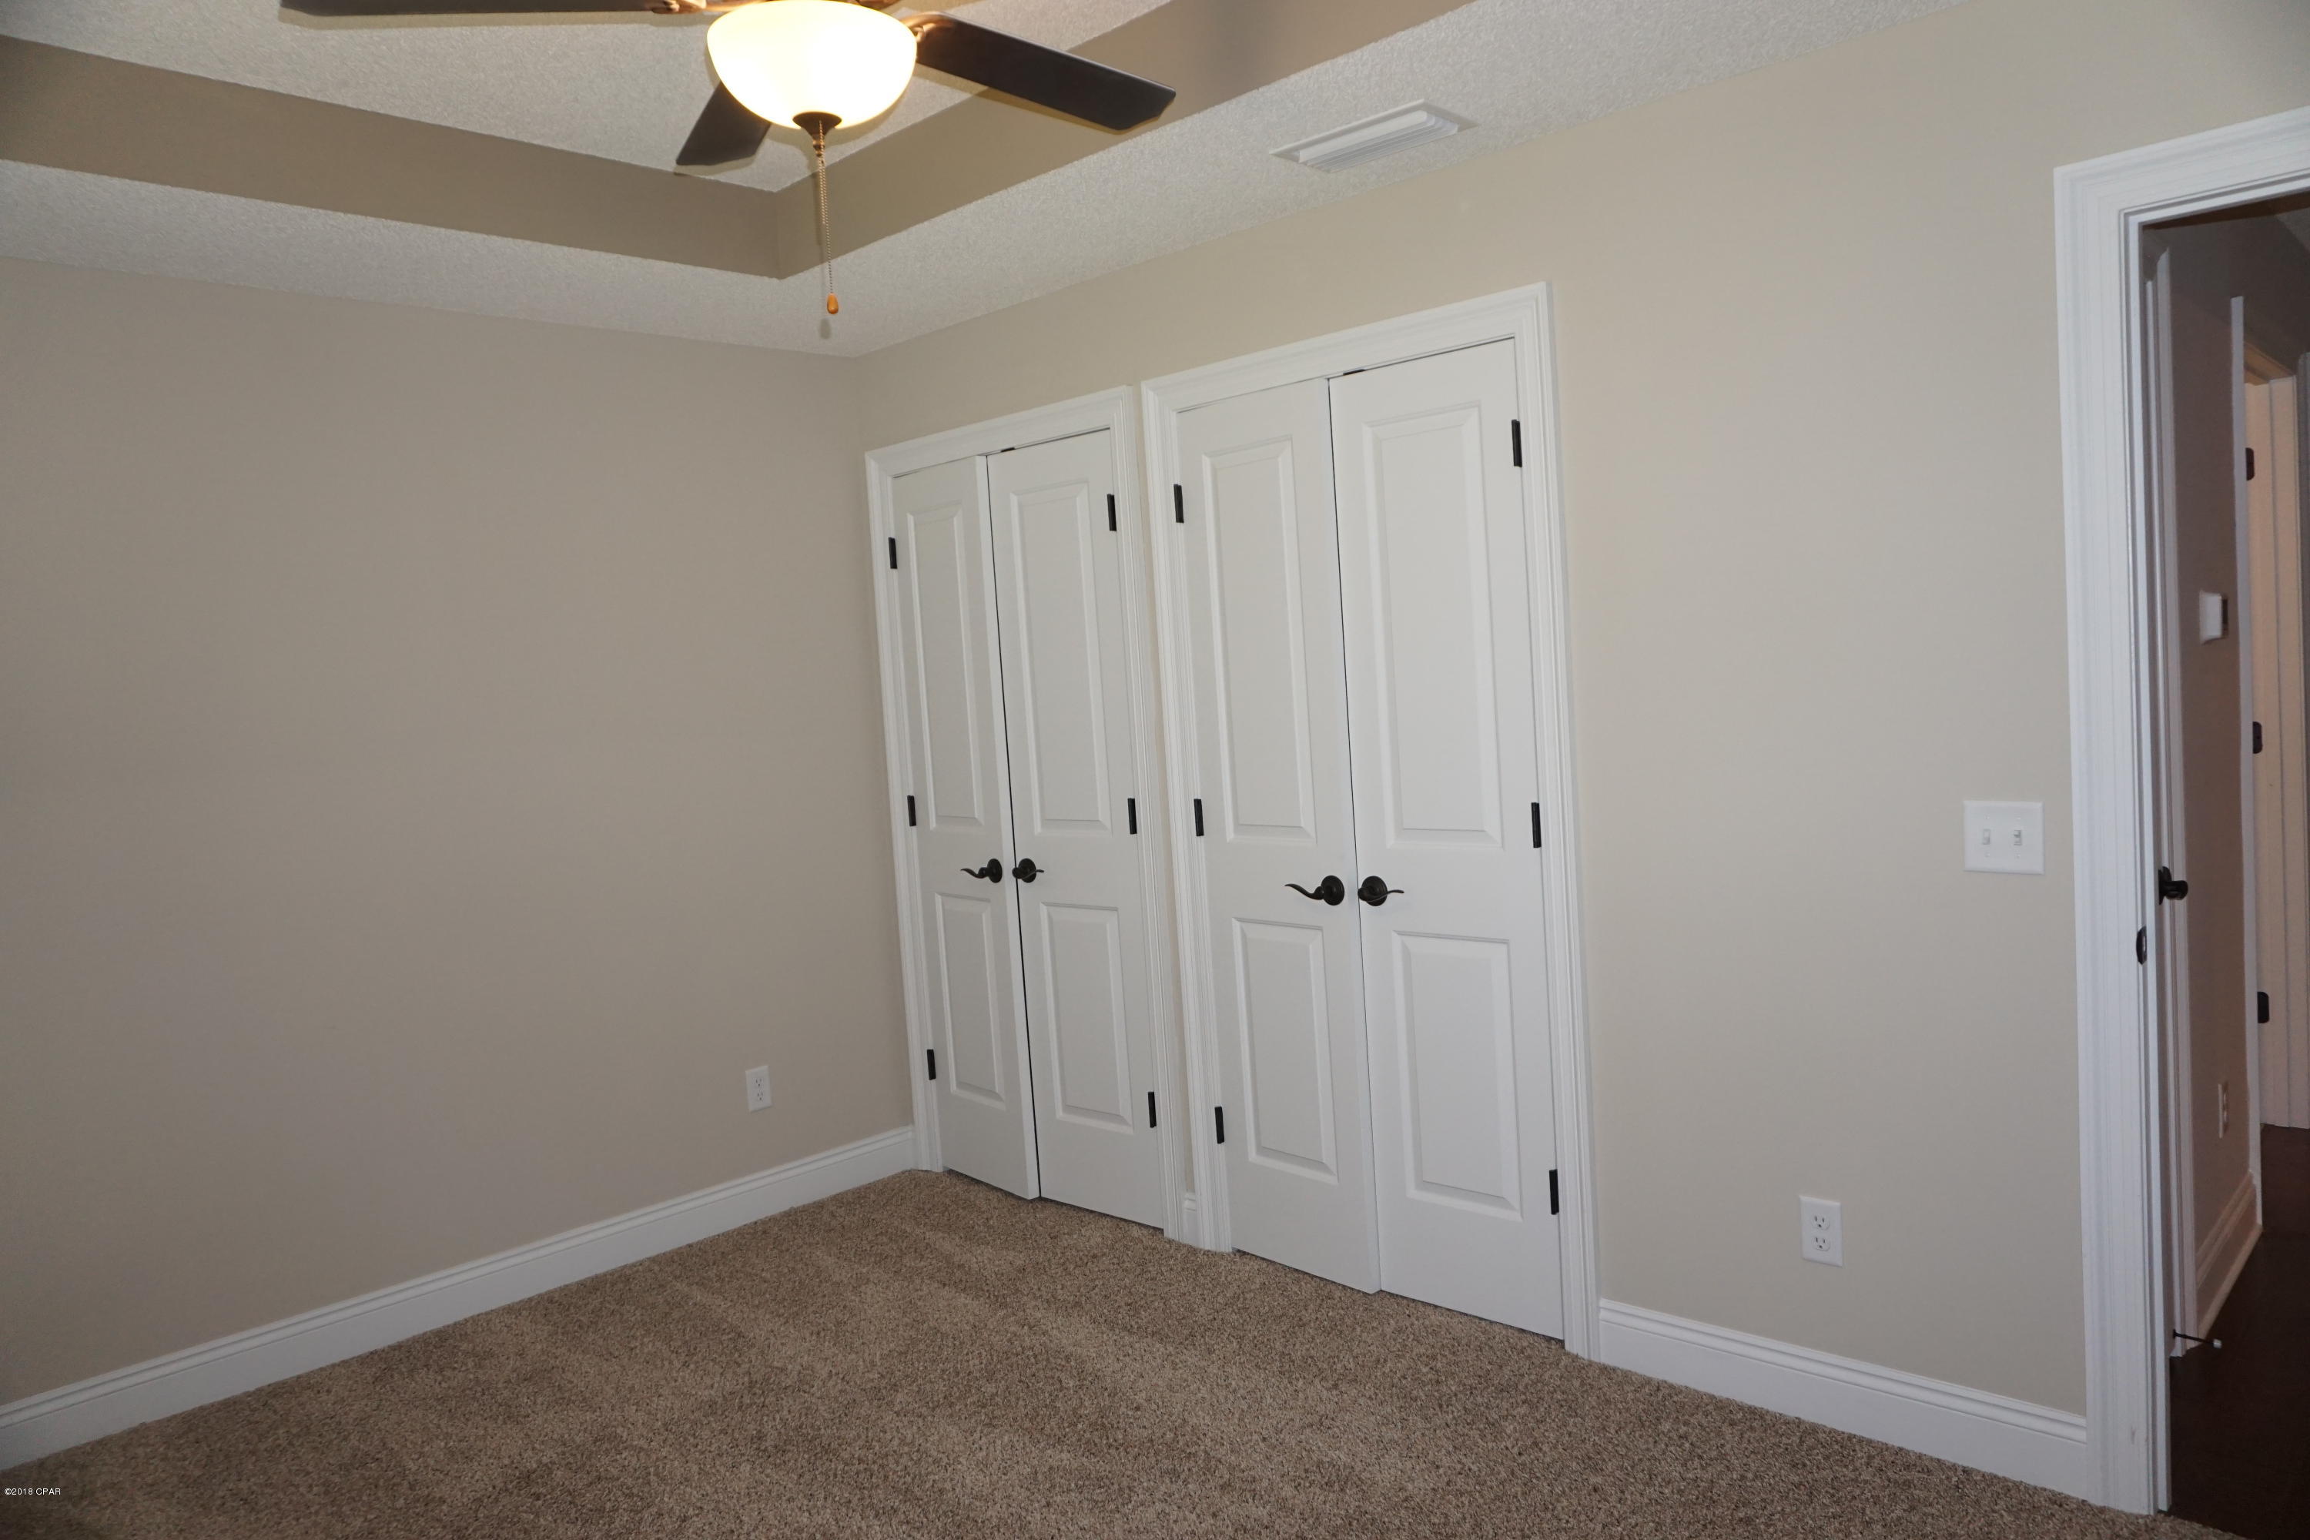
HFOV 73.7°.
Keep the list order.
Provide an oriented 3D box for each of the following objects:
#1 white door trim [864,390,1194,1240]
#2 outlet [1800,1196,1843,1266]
[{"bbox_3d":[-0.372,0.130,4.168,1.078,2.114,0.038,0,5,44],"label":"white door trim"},{"bbox_3d":[1.192,0.828,2.757,0.071,0.116,0.010,0,5,44],"label":"outlet"}]

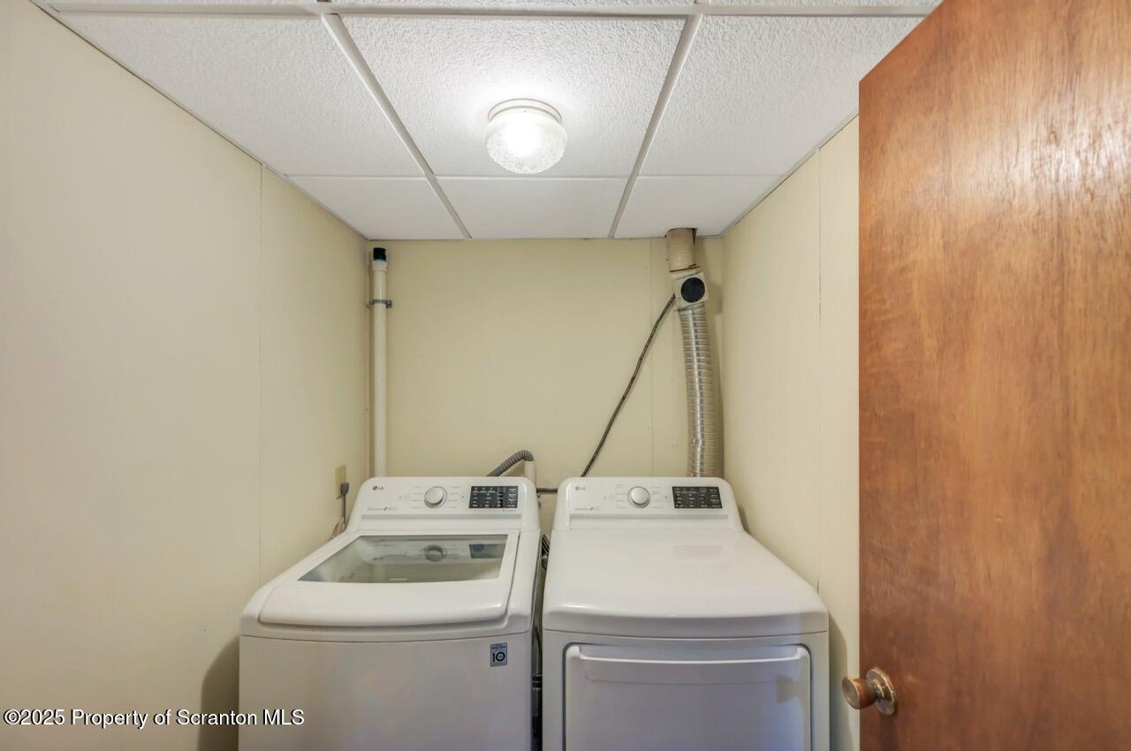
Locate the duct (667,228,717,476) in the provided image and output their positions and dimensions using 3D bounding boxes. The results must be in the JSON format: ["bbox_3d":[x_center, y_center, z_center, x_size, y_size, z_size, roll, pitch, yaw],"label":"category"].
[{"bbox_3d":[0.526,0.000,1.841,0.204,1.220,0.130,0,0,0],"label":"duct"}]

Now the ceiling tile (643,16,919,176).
[{"bbox_3d":[0.442,-0.605,1.027,0.443,0.020,0.590,0,0,0],"label":"ceiling tile"}]

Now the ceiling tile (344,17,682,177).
[{"bbox_3d":[-0.094,-0.605,1.023,0.590,0.020,0.590,0,0,0],"label":"ceiling tile"}]

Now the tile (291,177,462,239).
[{"bbox_3d":[-0.633,-0.603,1.617,0.438,0.020,0.568,0,0,0],"label":"tile"}]

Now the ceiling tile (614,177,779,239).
[{"bbox_3d":[0.437,-0.603,1.626,0.443,0.020,0.568,0,0,0],"label":"ceiling tile"}]

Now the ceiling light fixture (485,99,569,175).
[{"bbox_3d":[-0.094,-0.545,1.037,0.190,0.107,0.190,0,0,0],"label":"ceiling light fixture"}]

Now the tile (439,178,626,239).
[{"bbox_3d":[-0.099,-0.603,1.622,0.590,0.020,0.568,0,0,0],"label":"tile"}]

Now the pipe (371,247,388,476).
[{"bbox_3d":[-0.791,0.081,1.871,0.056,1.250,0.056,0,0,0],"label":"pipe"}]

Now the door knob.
[{"bbox_3d":[0.526,0.551,0.768,0.060,0.066,0.066,0,0,0],"label":"door knob"}]

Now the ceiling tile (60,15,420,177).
[{"bbox_3d":[-0.628,-0.605,1.019,0.438,0.020,0.590,0,0,0],"label":"ceiling tile"}]

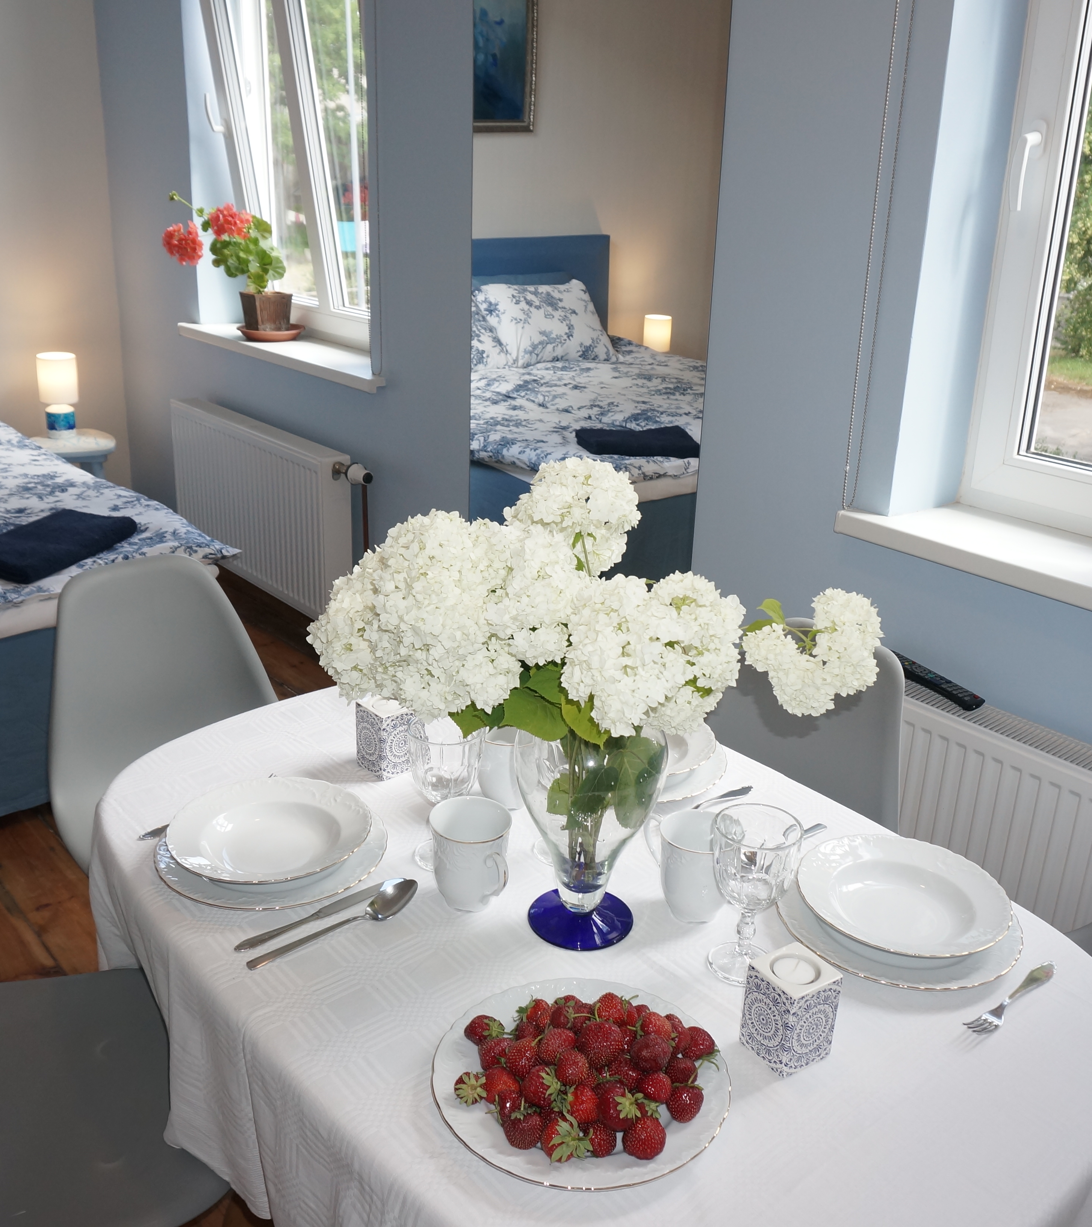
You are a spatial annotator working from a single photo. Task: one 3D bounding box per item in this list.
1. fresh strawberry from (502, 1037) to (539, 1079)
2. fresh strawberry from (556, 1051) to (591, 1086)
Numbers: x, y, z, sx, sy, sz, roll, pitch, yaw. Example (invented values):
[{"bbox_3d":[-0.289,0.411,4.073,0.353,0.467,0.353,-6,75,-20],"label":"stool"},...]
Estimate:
[{"bbox_3d":[-0.021,0.367,1.015,0.031,0.034,0.031,2,21,0],"label":"fresh strawberry"},{"bbox_3d":[0.023,0.374,1.013,0.029,0.029,0.033,-5,33,-25],"label":"fresh strawberry"}]

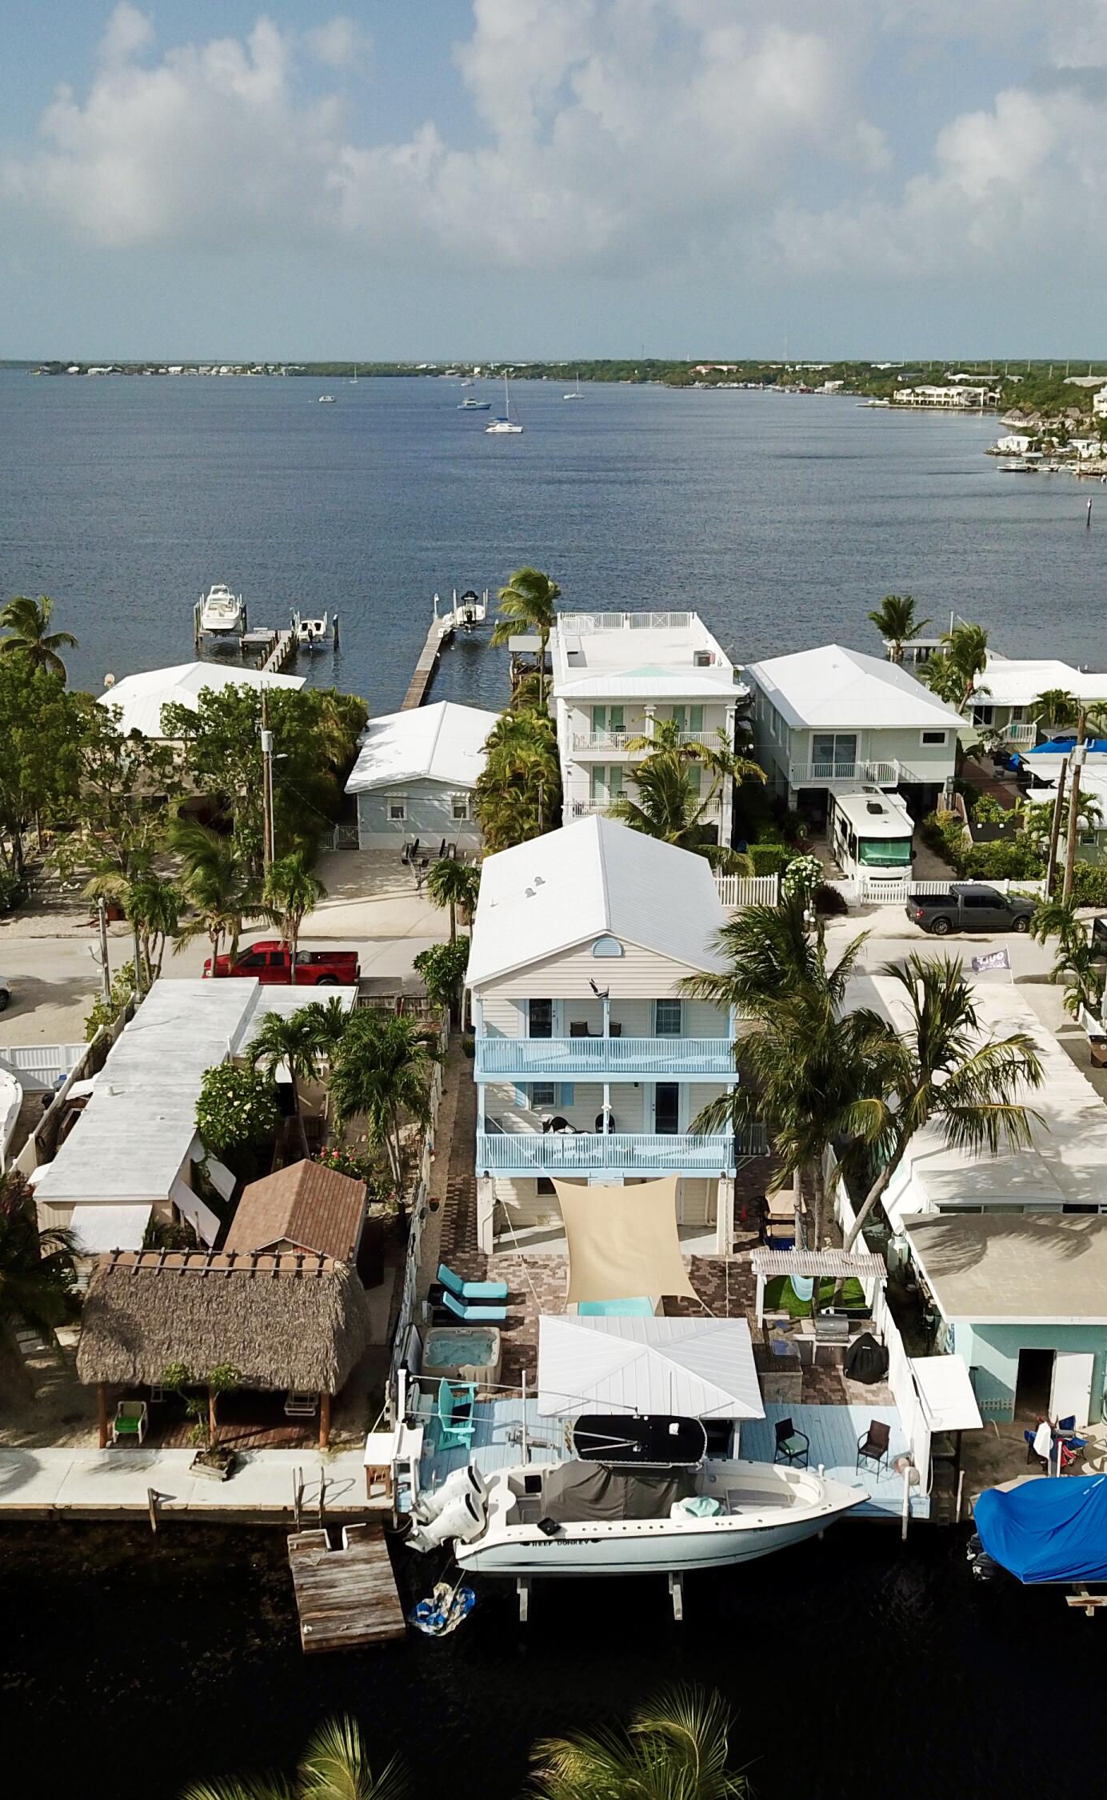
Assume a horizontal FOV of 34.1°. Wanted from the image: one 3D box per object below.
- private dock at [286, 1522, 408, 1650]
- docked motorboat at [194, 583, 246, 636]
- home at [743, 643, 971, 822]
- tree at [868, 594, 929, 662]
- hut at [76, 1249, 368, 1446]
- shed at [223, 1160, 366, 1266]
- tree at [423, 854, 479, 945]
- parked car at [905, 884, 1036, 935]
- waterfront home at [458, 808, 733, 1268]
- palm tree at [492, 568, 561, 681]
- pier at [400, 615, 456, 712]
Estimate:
[{"bbox_3d":[-4.380,14.499,37.988,2.030,0.380,3.520,-4,17,-13],"label":"private dock"},{"bbox_3d":[-30.630,-27.087,166.855,3.200,3.532,9.300,-1,17,-3],"label":"docked motorboat"},{"bbox_3d":[17.400,-9.648,104.872,9.400,8.400,19.800,0,17,0],"label":"home"},{"bbox_3d":[22.700,-15.237,119.140,4.300,9.600,4.300,0,17,0],"label":"tree"},{"bbox_3d":[-7.700,10.345,43.082,6.300,4.250,5.100,0,17,1],"label":"hut"},{"bbox_3d":[-7.100,9.632,50.210,3.500,3.000,4.900,0,17,0],"label":"shed"},{"bbox_3d":[-4.250,0.256,76.492,2.600,4.400,2.600,0,17,0],"label":"tree"},{"bbox_3d":[18.770,0.305,80.316,5.900,1.930,2.050,-1,17,-5],"label":"parked car"},{"bbox_3d":[1.500,3.638,57.804,7.900,10.100,13.600,0,17,0],"label":"waterfront home"},{"bbox_3d":[-1.600,-15.879,119.496,4.700,11.900,4.700,0,17,0],"label":"palm tree"},{"bbox_3d":[-10.650,-19.432,150.243,1.600,1.300,50.000,0,17,-1],"label":"pier"}]

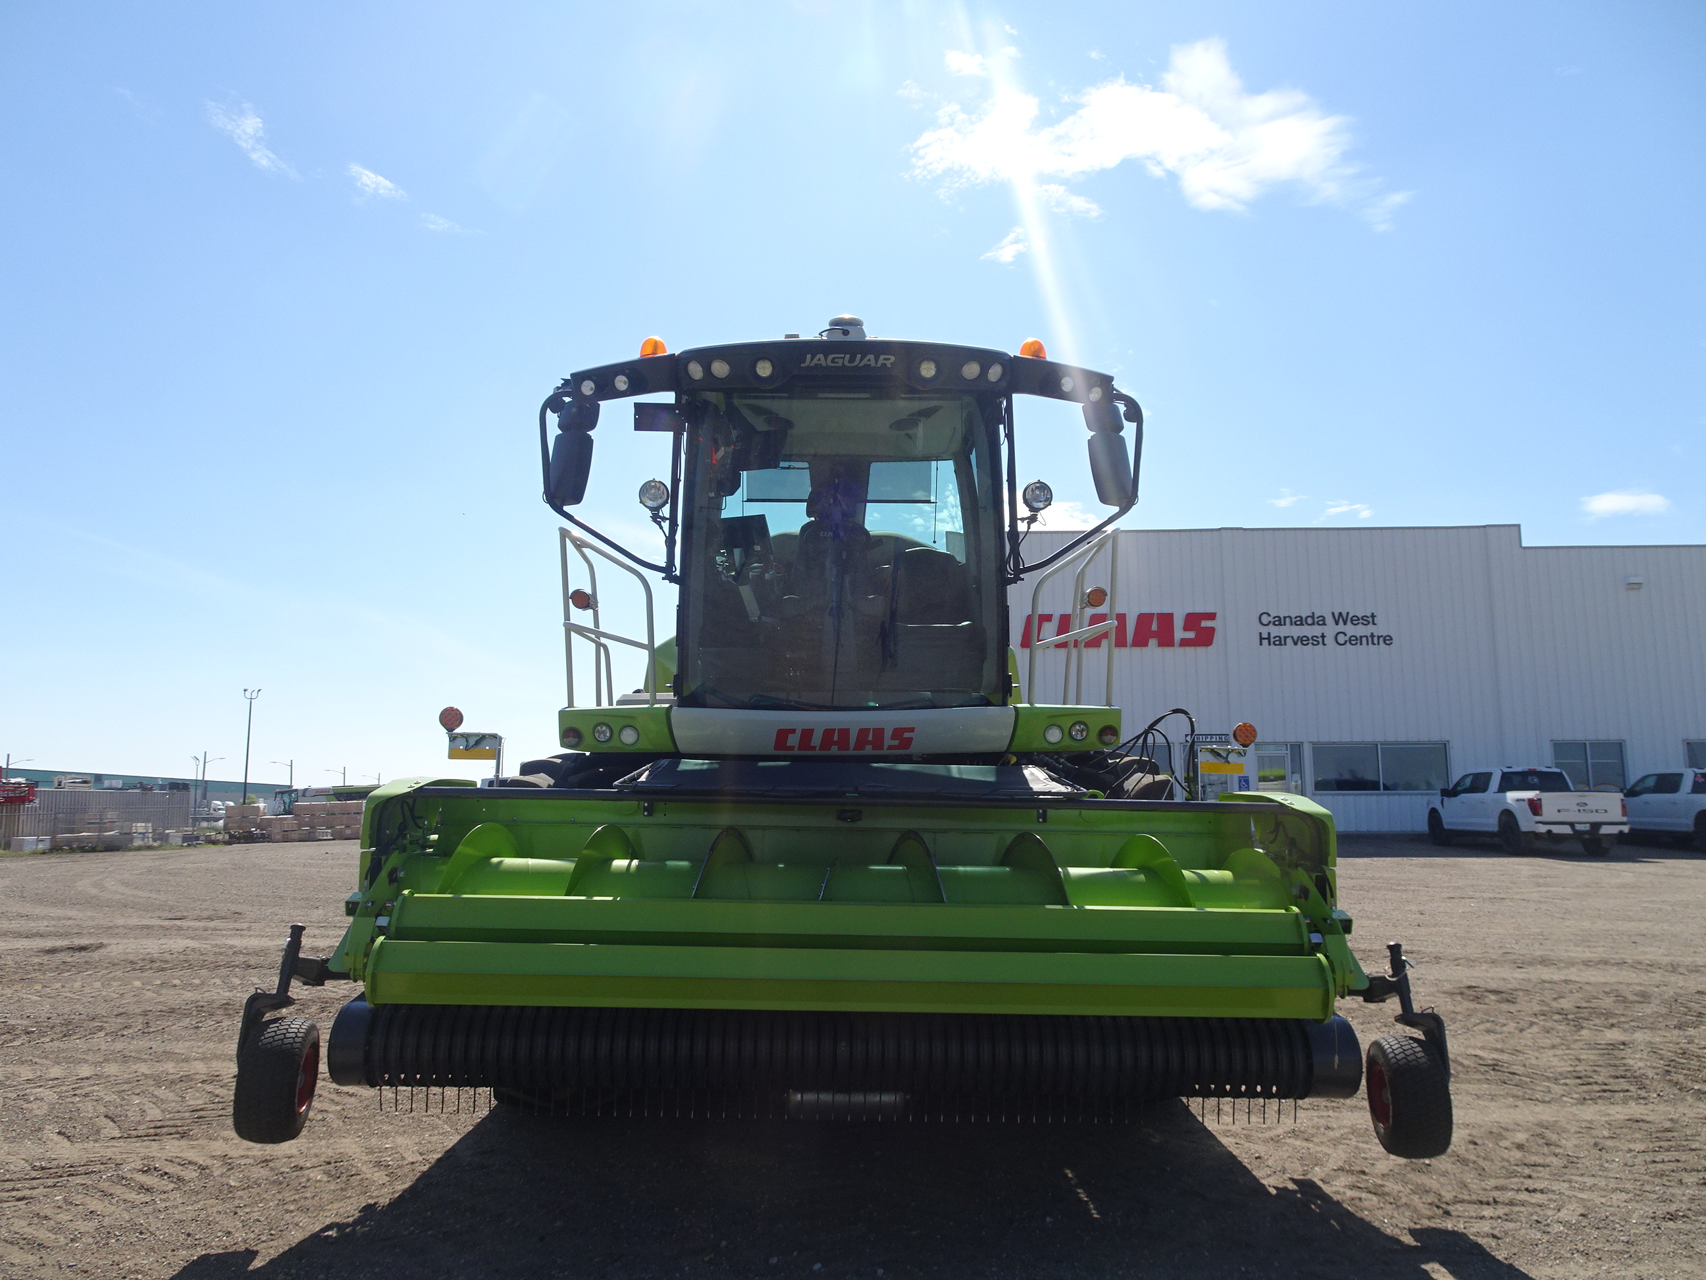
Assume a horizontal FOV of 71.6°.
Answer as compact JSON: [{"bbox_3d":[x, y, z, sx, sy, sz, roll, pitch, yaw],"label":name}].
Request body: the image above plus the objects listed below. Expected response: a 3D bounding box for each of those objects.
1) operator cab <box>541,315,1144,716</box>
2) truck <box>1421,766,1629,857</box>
[{"bbox_3d":[-0.065,-0.502,6.510,2.830,1.930,1.900,0,-7,-1],"label":"operator cab"},{"bbox_3d":[16.046,4.129,28.731,2.120,1.960,5.900,0,-7,2],"label":"truck"}]

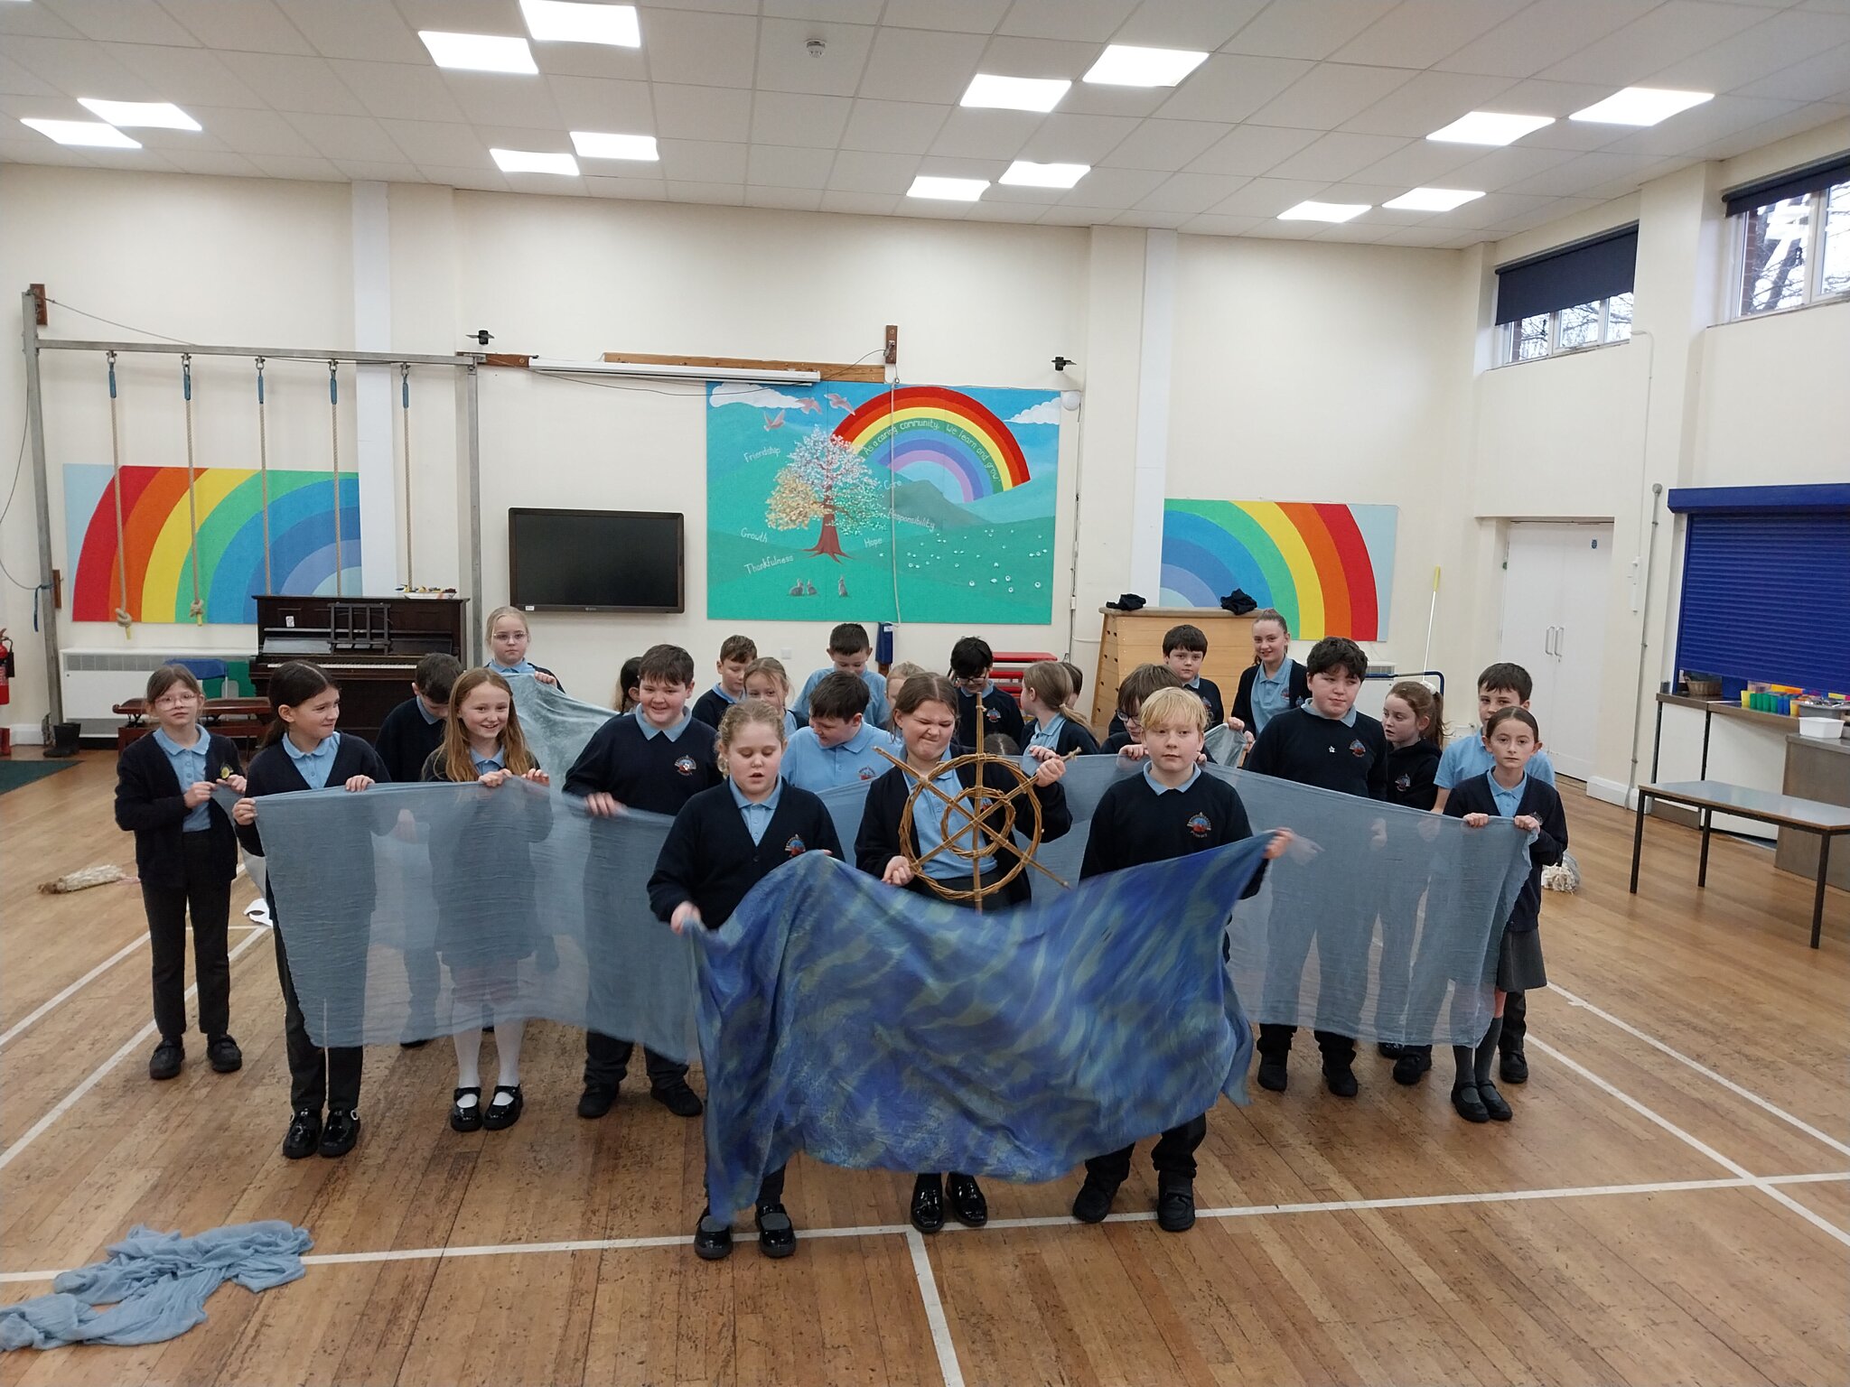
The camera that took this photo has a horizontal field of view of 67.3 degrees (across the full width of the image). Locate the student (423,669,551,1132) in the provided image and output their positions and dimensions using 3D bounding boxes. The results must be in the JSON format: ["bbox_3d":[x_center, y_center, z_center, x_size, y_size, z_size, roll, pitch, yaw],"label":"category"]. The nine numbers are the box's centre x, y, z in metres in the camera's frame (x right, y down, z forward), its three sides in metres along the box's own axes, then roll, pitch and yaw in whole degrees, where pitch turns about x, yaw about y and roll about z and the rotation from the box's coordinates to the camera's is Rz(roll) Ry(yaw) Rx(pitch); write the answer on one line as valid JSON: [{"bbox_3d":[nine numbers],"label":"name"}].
[{"bbox_3d":[-1.373,0.643,4.386,0.390,1.430,0.340,0,7,-16],"label":"student"}]

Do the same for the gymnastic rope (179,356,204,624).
[{"bbox_3d":[-5.615,-1.553,10.671,0.110,2.030,0.110,0,7,-9],"label":"gymnastic rope"}]

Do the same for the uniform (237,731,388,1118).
[{"bbox_3d":[-1.802,0.705,4.154,0.440,1.190,0.320,-1,7,-21],"label":"uniform"}]

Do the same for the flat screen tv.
[{"bbox_3d":[-2.660,-1.080,11.329,1.378,0.807,0.090,0,7,-9],"label":"flat screen tv"}]

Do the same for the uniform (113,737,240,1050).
[{"bbox_3d":[-2.473,0.643,4.645,0.420,1.050,0.280,-1,7,-20],"label":"uniform"}]

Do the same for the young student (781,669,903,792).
[{"bbox_3d":[-0.287,0.594,4.667,0.420,1.400,0.300,1,7,-3],"label":"young student"}]

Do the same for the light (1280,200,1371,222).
[{"bbox_3d":[3.129,-3.786,10.925,0.585,0.040,0.585,0,7,-9],"label":"light"}]

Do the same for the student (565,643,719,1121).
[{"bbox_3d":[-0.892,0.601,4.464,0.520,1.500,0.400,0,7,-13],"label":"student"}]

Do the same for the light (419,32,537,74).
[{"bbox_3d":[-2.442,-3.537,7.658,0.585,0.040,0.585,0,7,-9],"label":"light"}]

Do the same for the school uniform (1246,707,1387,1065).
[{"bbox_3d":[1.359,0.679,4.849,0.520,1.310,0.320,1,7,-2],"label":"school uniform"}]

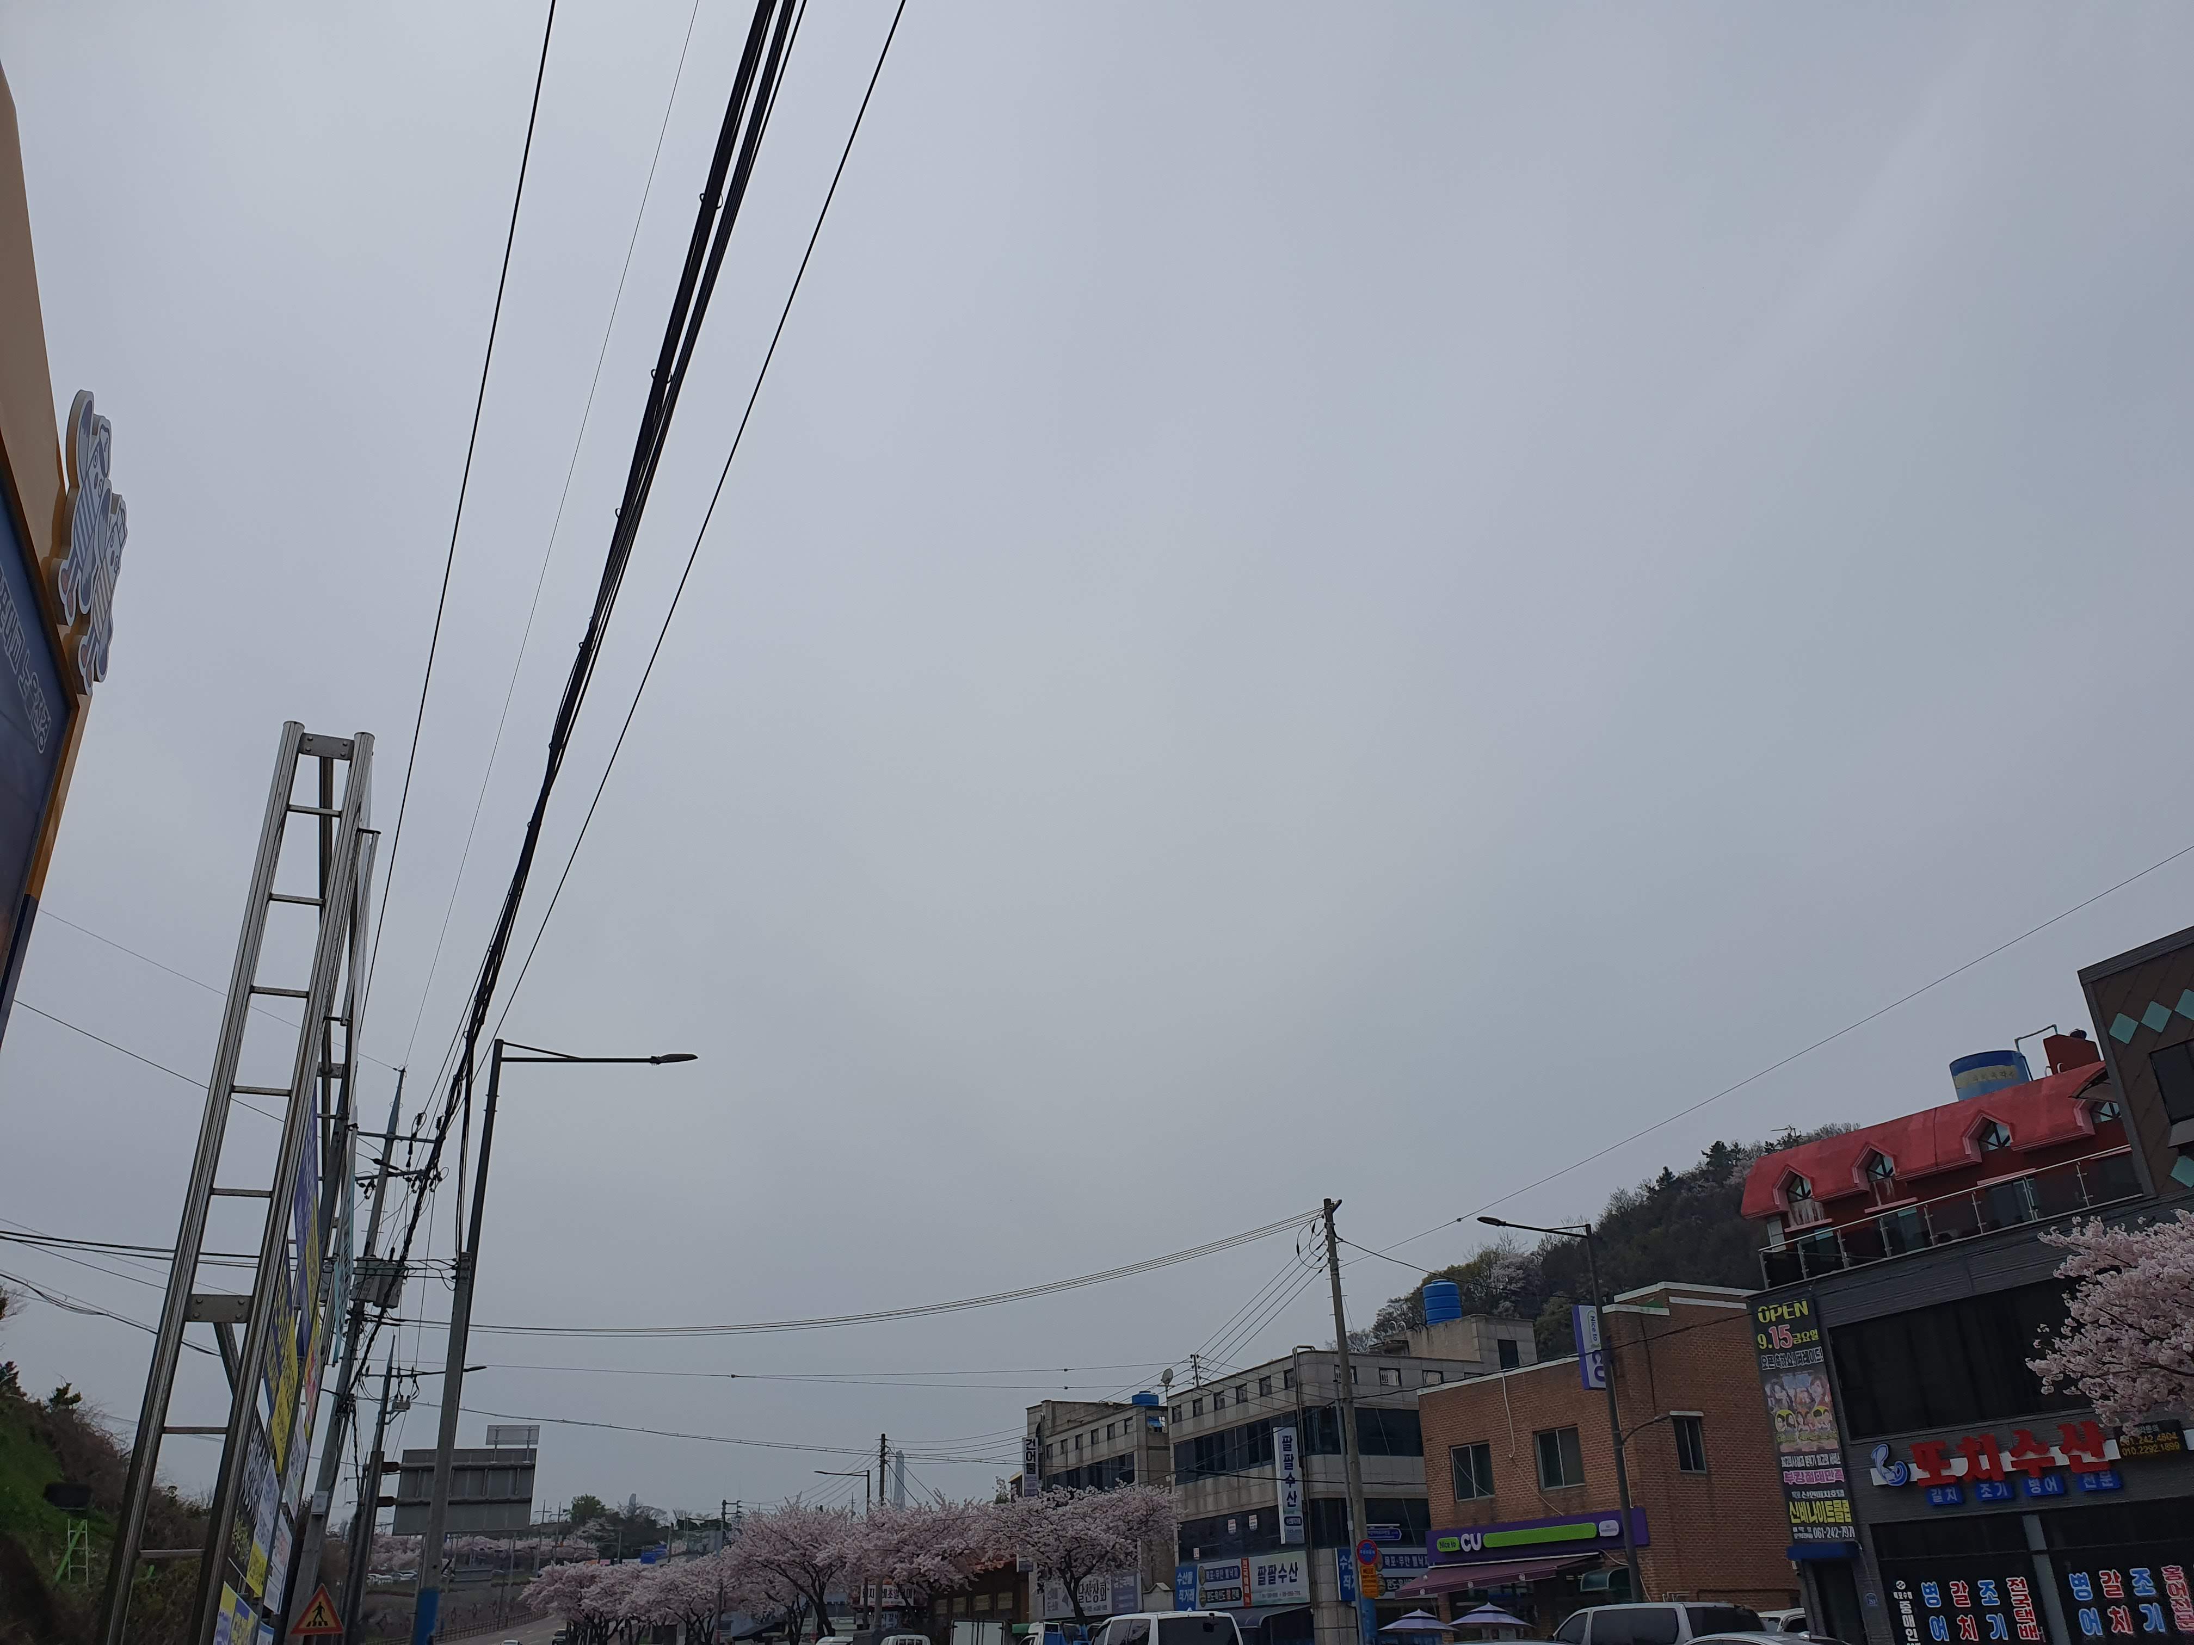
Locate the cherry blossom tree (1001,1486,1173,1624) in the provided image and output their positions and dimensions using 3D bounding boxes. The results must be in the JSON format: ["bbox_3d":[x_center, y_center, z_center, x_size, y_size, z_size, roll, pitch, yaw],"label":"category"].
[{"bbox_3d":[-0.349,30.470,66.362,7.100,6.900,7.100,-1,-26,-1],"label":"cherry blossom tree"}]

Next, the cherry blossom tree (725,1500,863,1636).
[{"bbox_3d":[-15.627,40.306,86.867,7.400,8.000,7.400,8,-28,-19],"label":"cherry blossom tree"}]

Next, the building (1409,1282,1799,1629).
[{"bbox_3d":[16.000,18.715,46.090,9.500,9.400,9.600,8,-28,-19],"label":"building"}]

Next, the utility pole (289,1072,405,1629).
[{"bbox_3d":[-16.035,12.004,35.591,0.500,13.720,0.500,8,-28,-19],"label":"utility pole"}]

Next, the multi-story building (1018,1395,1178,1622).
[{"bbox_3d":[4.348,33.840,79.513,11.000,12.200,14.700,8,-28,-19],"label":"multi-story building"}]

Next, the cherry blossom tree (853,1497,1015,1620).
[{"bbox_3d":[-7.932,36.806,79.568,8.000,7.500,8.000,8,-28,-19],"label":"cherry blossom tree"}]

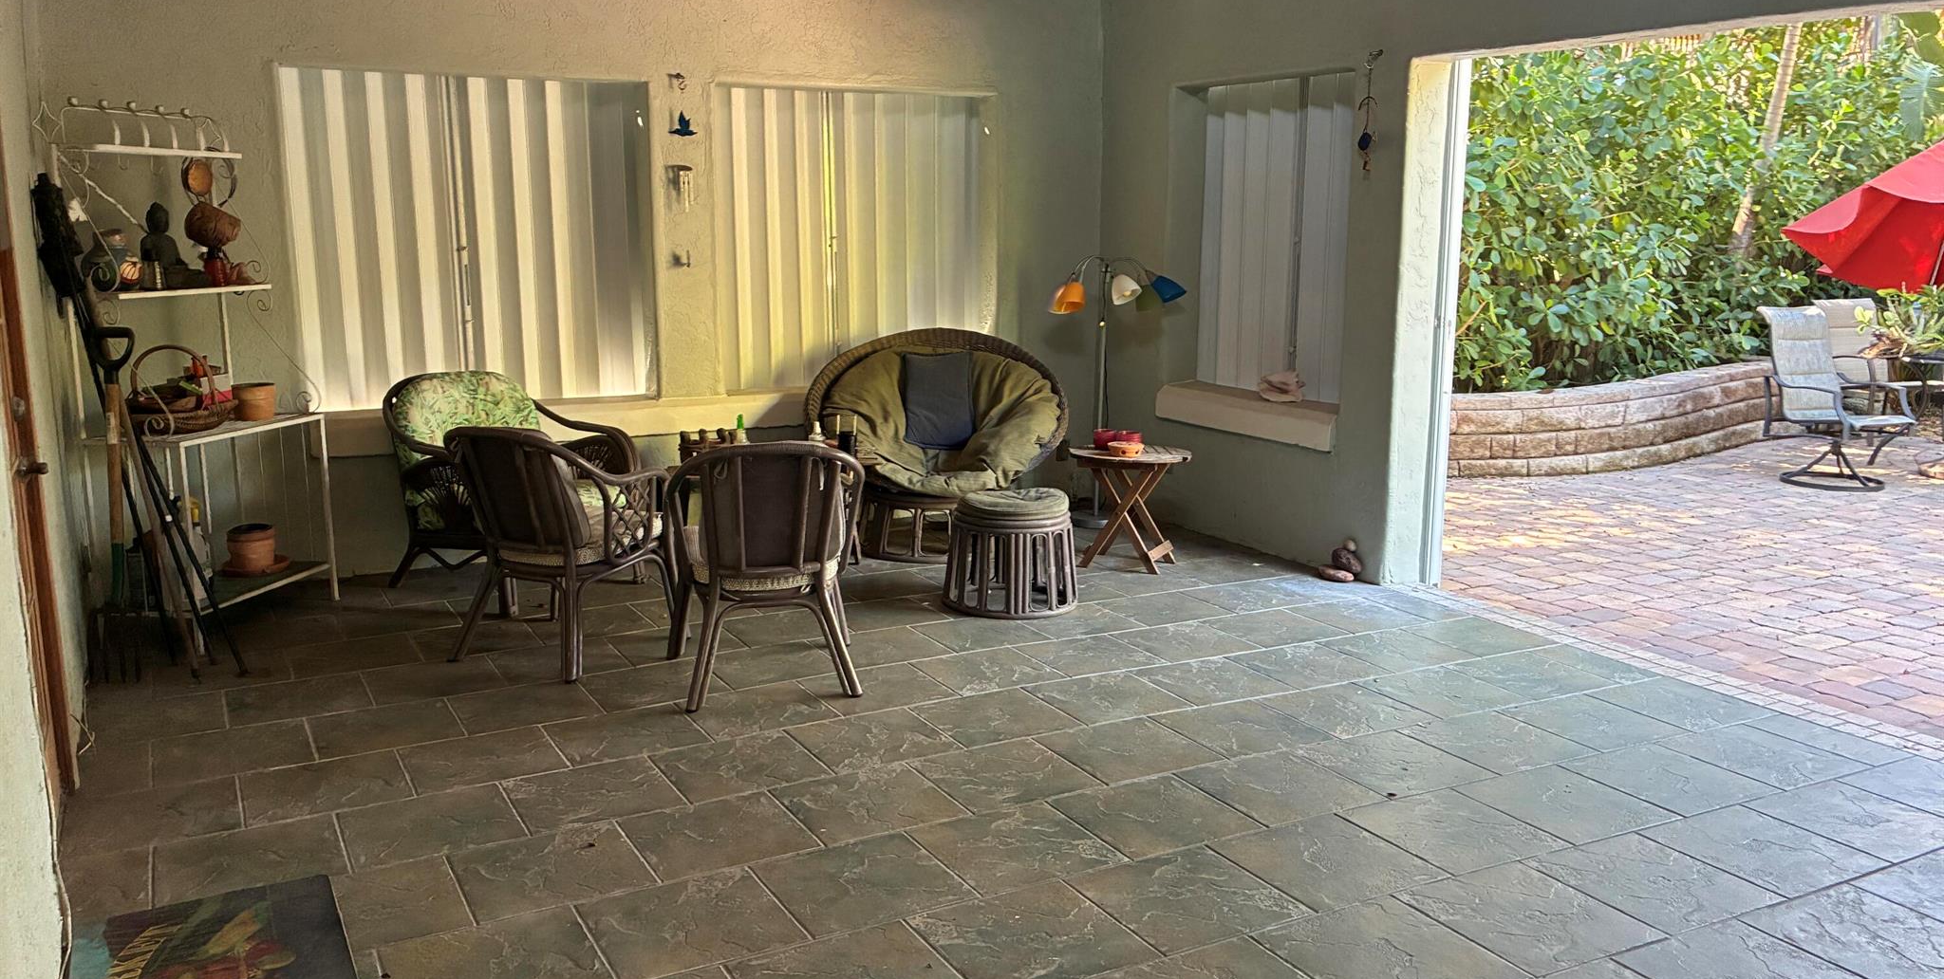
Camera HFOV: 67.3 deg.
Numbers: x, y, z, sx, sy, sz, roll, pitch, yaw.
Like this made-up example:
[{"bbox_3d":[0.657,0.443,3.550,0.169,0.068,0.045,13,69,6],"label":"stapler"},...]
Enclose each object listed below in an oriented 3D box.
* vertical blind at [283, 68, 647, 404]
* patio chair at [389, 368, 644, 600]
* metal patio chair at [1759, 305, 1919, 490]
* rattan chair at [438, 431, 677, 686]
[{"bbox_3d":[-2.097,-1.052,6.232,1.470,1.380,0.080,-6,12,-28],"label":"vertical blind"},{"bbox_3d":[-1.870,-0.029,5.925,0.800,0.860,0.700,7,13,34],"label":"patio chair"},{"bbox_3d":[5.062,-0.546,8.546,0.640,1.000,0.740,-5,12,-24],"label":"metal patio chair"},{"bbox_3d":[-1.416,0.164,5.034,0.640,0.810,0.620,5,12,24],"label":"rattan chair"}]

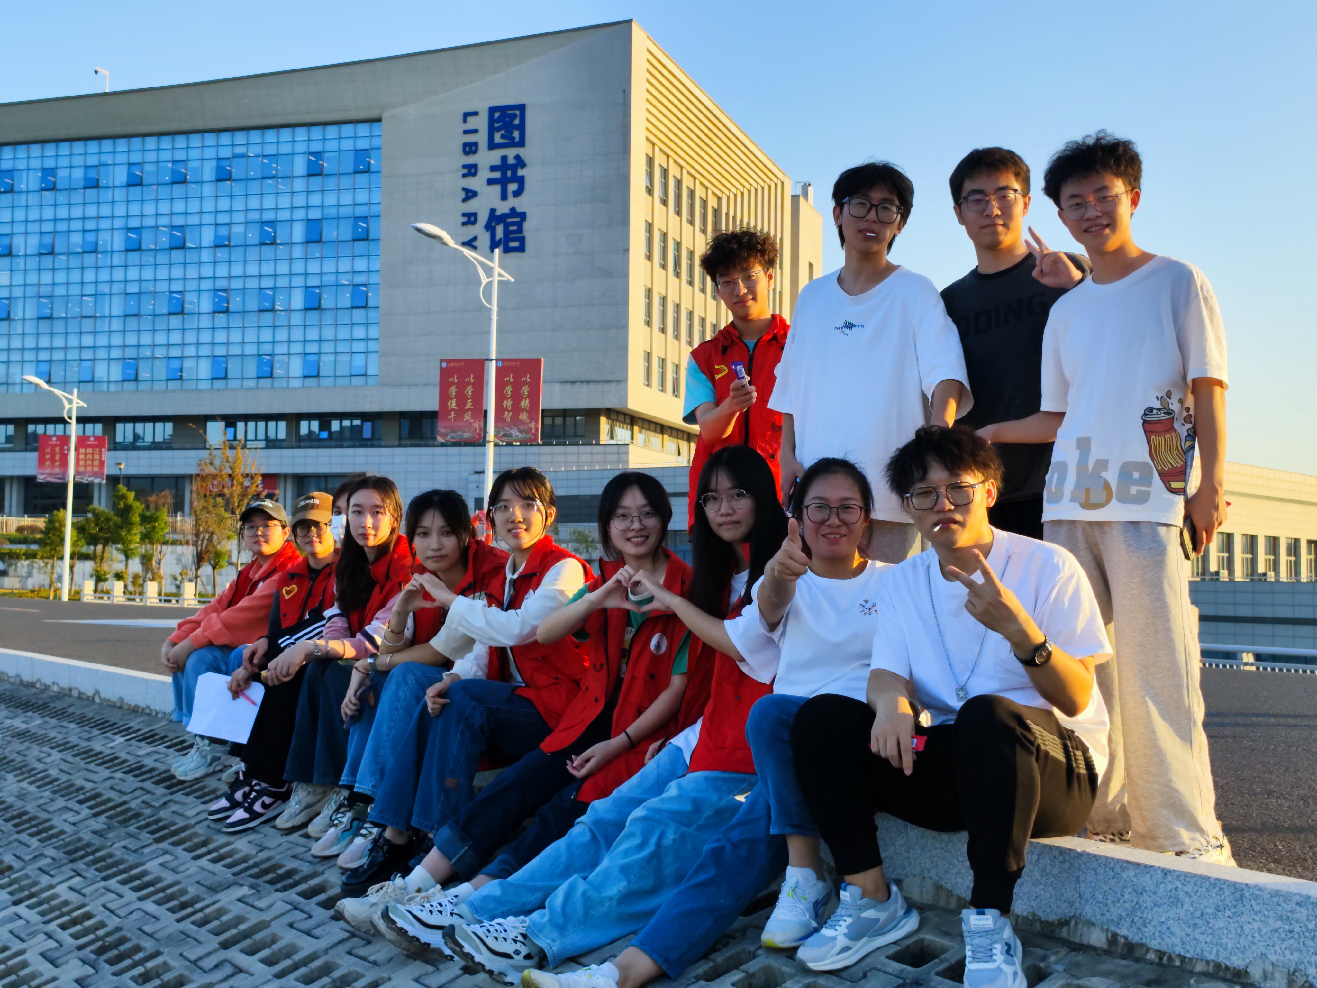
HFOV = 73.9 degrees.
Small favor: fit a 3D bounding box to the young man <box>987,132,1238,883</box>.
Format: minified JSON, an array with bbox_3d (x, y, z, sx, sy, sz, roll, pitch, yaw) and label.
[{"bbox_3d":[1.045,0.018,2.053,0.560,1.715,0.360,-1,-4,27],"label":"young man"}]

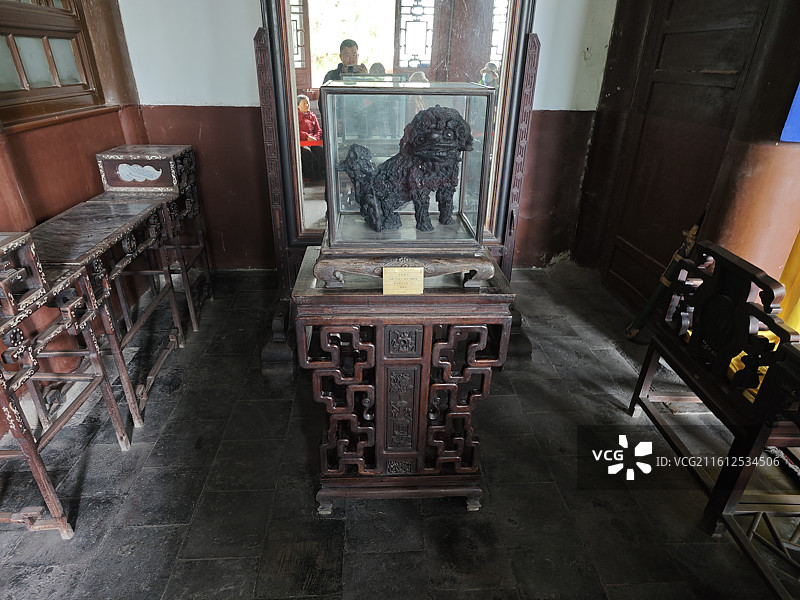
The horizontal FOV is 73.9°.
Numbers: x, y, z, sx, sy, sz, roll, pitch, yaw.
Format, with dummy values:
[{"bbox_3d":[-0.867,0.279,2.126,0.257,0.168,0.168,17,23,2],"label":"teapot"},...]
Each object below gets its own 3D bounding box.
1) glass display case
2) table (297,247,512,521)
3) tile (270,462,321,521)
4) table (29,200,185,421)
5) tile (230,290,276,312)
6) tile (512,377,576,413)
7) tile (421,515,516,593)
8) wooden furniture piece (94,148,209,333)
[{"bbox_3d":[0.009,-0.358,1.606,0.527,0.547,0.390,0,25,-4],"label":"glass display case"},{"bbox_3d":[-0.006,0.290,1.884,0.635,0.864,0.428,0,25,-4],"label":"table"},{"bbox_3d":[-0.329,0.724,1.997,0.267,0.030,0.280,0,25,-4],"label":"tile"},{"bbox_3d":[-1.338,0.051,2.415,0.405,0.799,0.820,0,25,-4],"label":"table"},{"bbox_3d":[-0.959,0.016,3.491,0.260,0.030,0.298,0,25,-4],"label":"tile"},{"bbox_3d":[0.703,0.475,2.579,0.267,0.030,0.278,0,25,-4],"label":"tile"},{"bbox_3d":[0.221,0.841,1.771,0.267,0.030,0.282,0,25,-4],"label":"tile"},{"bbox_3d":[-1.379,-0.334,3.019,0.405,0.986,0.544,0,25,-4],"label":"wooden furniture piece"}]

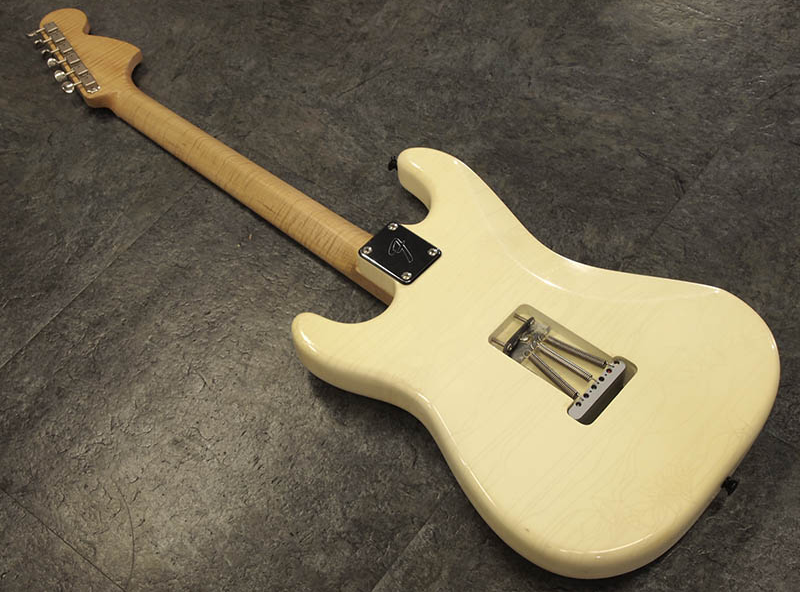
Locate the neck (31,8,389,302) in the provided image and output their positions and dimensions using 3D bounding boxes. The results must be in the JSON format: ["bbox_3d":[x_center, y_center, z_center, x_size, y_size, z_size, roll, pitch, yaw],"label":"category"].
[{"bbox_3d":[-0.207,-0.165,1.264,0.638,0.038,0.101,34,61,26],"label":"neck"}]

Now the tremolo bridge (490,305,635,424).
[{"bbox_3d":[0.143,0.067,1.035,0.118,0.040,0.079,34,61,26],"label":"tremolo bridge"}]

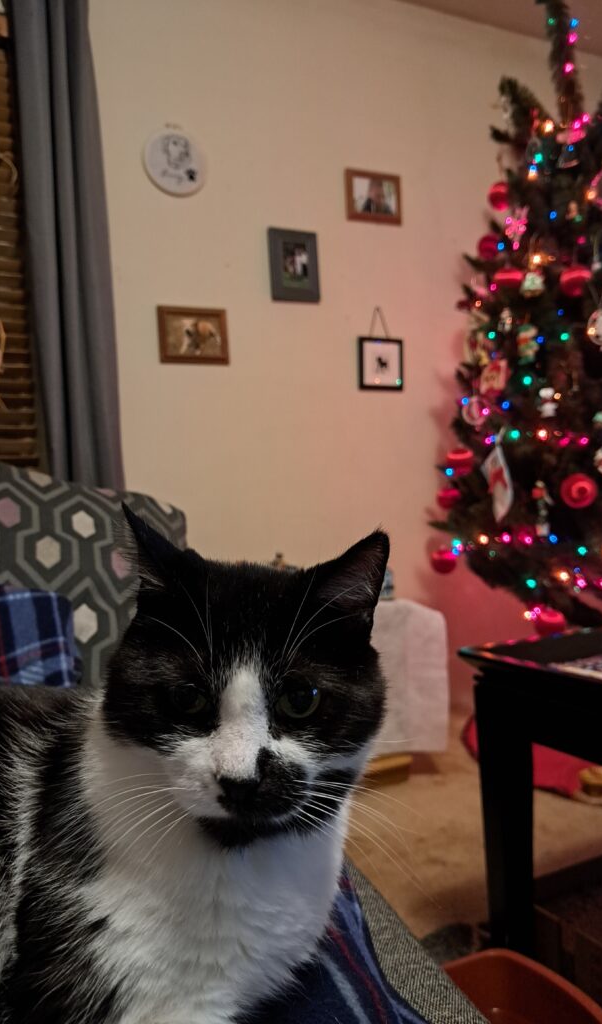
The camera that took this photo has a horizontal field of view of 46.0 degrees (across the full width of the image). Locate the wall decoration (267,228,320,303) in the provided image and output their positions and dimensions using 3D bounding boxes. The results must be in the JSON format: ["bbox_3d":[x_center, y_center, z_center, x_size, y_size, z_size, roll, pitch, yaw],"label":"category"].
[{"bbox_3d":[-0.020,-0.767,2.217,0.164,0.220,0.018,-5,4,-25],"label":"wall decoration"}]

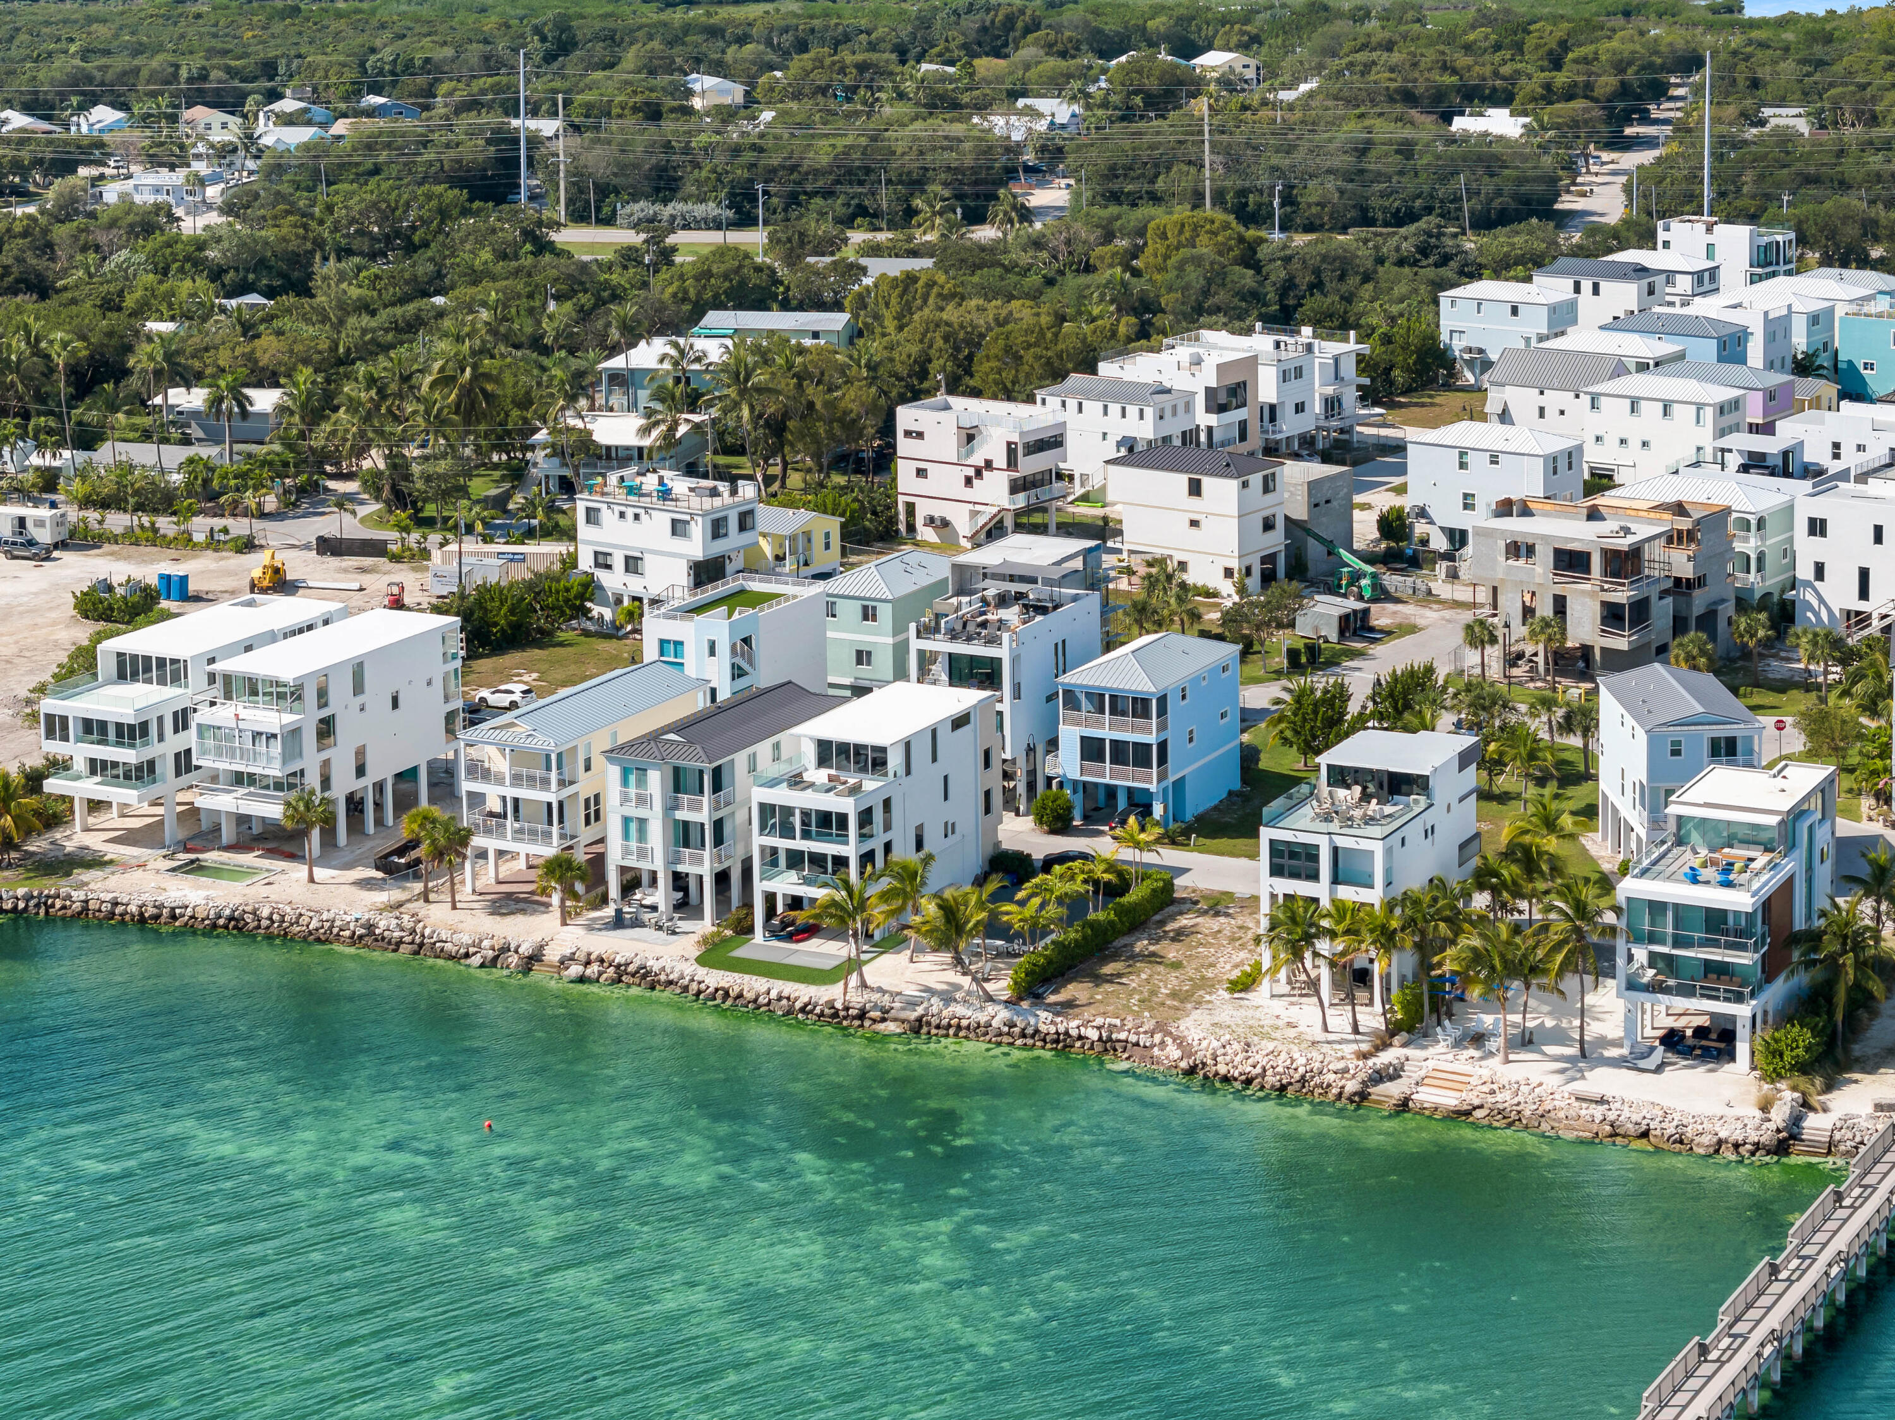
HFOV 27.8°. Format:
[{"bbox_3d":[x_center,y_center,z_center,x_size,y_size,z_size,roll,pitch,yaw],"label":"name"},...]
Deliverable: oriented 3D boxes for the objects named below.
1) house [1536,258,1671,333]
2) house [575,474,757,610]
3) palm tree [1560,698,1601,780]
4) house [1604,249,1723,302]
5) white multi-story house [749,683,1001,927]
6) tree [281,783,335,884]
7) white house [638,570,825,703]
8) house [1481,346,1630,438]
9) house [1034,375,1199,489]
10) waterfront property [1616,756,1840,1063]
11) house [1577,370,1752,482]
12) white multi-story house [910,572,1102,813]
[{"bbox_3d":[75.259,-46.489,443.214,13.417,11.042,7.130,10,17,36],"label":"house"},{"bbox_3d":[-22.898,-13.102,314.817,13.747,11.800,7.017,10,17,36],"label":"house"},{"bbox_3d":[42.060,1.920,254.710,2.760,5.630,2.760,-1,14,0],"label":"palm tree"},{"bbox_3d":[83.538,-48.101,449.050,12.109,11.071,7.457,10,17,36],"label":"house"},{"bbox_3d":[-4.134,6.439,234.701,7.050,11.770,18.278,6,16,27],"label":"white multi-story house"},{"bbox_3d":[-39.320,7.720,234.830,3.460,6.040,3.460,-1,14,0],"label":"tree"},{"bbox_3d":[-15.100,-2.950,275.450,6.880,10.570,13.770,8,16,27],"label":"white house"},{"bbox_3d":[59.554,-28.652,371.414,12.406,11.848,6.564,10,17,36],"label":"house"},{"bbox_3d":[16.009,-25.970,363.156,13.614,10.979,7.415,10,18,36],"label":"house"},{"bbox_3d":[43.178,11.029,211.280,7.210,12.594,16.323,6,16,27],"label":"waterfront property"},{"bbox_3d":[67.100,-25.550,359.150,13.660,11.200,7.010,9,17,33],"label":"house"},{"bbox_3d":[4.060,-0.870,261.120,7.600,13.560,13.440,8,16,28],"label":"white multi-story house"}]

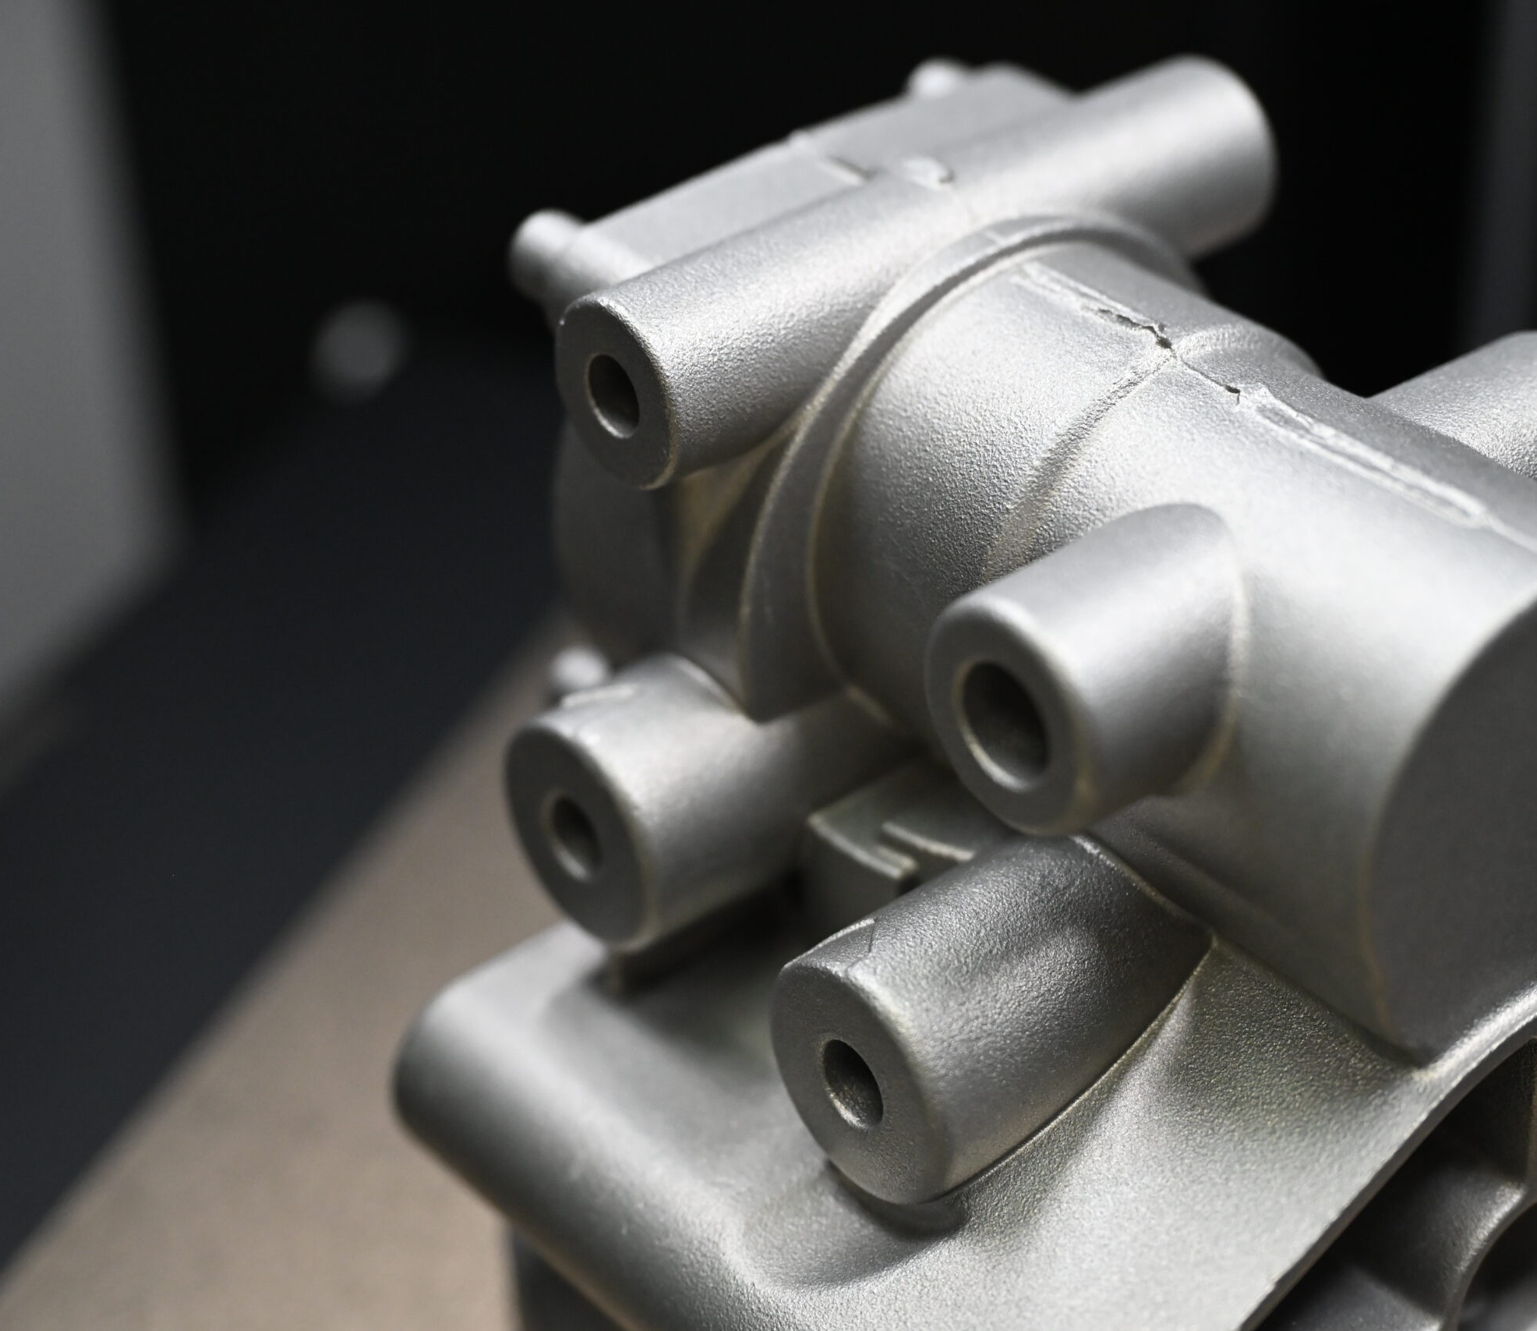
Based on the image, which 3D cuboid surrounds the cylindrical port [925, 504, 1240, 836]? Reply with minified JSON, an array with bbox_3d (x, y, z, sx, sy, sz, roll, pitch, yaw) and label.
[{"bbox_3d":[0.042,0.001,0.431,0.034,0.031,0.031,-25,39,-30],"label":"cylindrical port"}]

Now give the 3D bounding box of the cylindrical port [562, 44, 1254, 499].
[{"bbox_3d":[0.023,-0.057,0.487,0.110,0.027,0.027,-25,39,-30],"label":"cylindrical port"}]

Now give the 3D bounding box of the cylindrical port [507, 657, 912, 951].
[{"bbox_3d":[-0.007,0.012,0.386,0.036,0.028,0.028,-25,39,-30],"label":"cylindrical port"}]

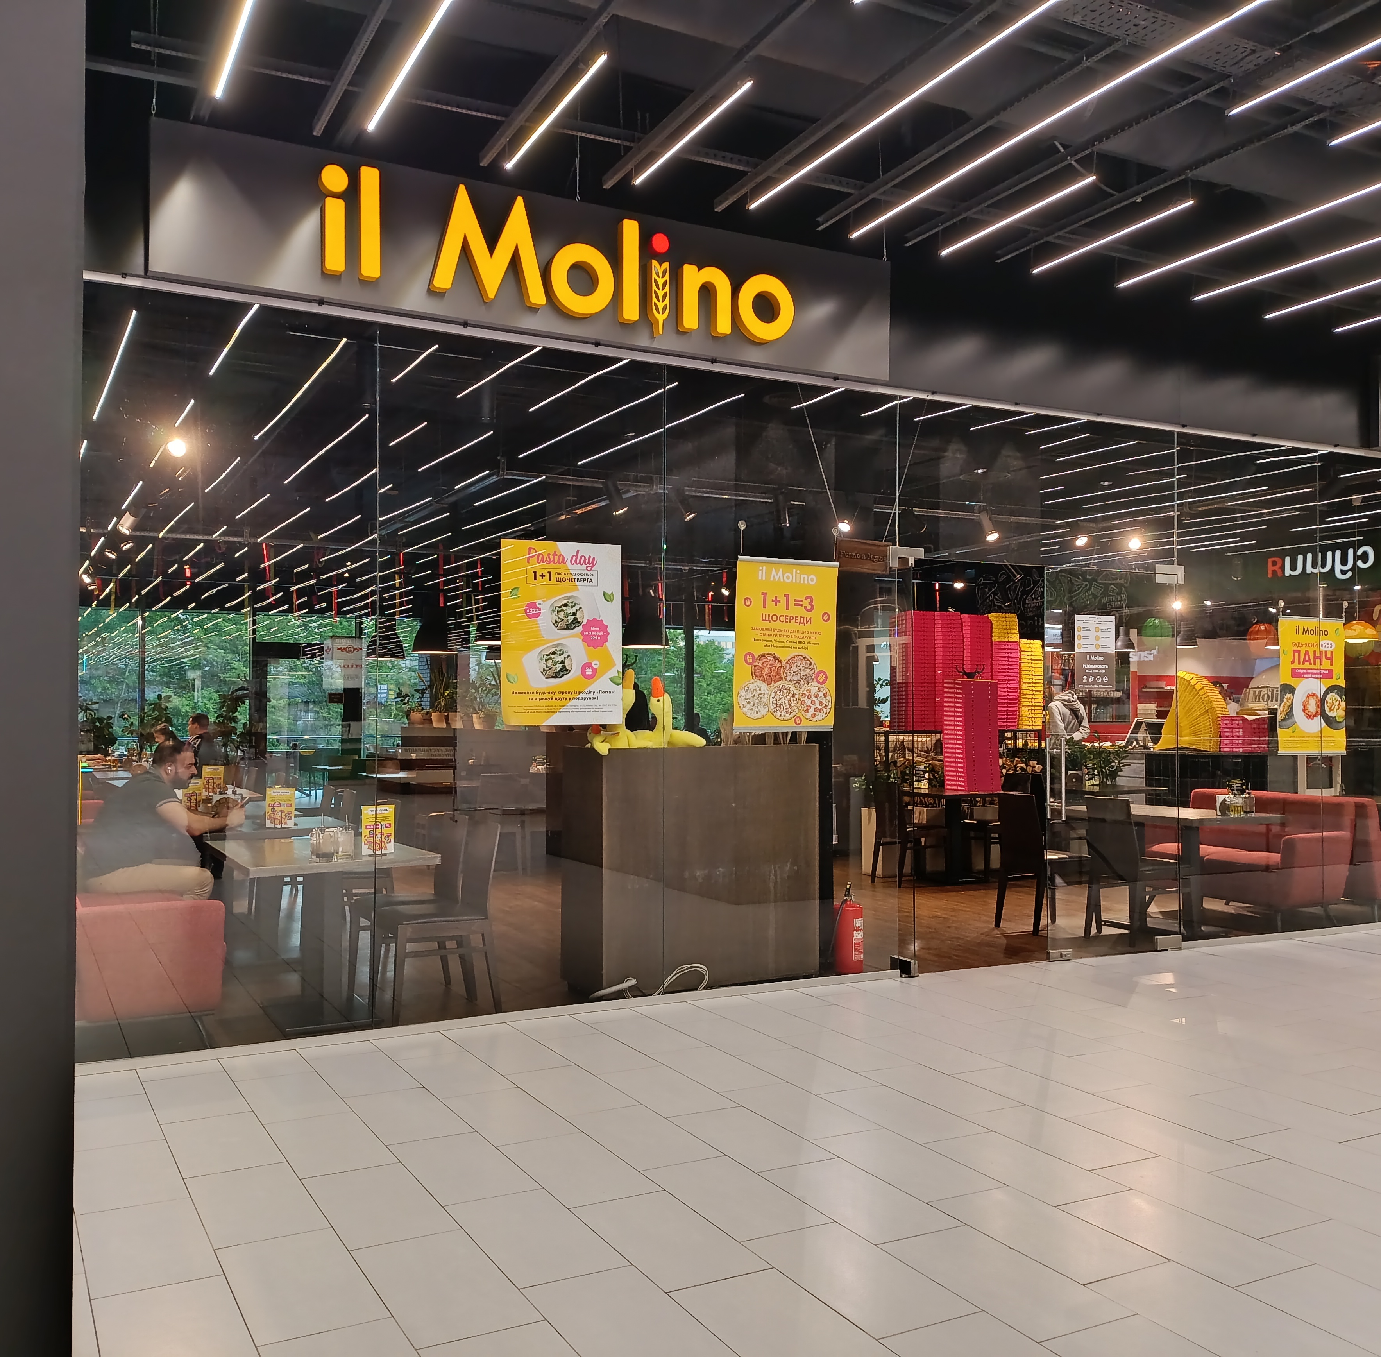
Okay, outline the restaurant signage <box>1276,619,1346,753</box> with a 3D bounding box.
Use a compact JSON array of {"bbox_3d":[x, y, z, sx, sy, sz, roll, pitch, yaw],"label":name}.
[{"bbox_3d":[3.916,0.049,8.220,0.600,0.860,0.020,1,-2,-27],"label":"restaurant signage"}]

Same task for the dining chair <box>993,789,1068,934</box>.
[{"bbox_3d":[2.274,1.181,8.431,0.500,0.870,0.430,1,-2,-28],"label":"dining chair"}]

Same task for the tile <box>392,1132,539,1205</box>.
[{"bbox_3d":[-0.697,1.491,3.980,0.300,0.010,0.600,1,-2,-28],"label":"tile"}]

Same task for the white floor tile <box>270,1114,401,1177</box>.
[{"bbox_3d":[-1.159,1.491,4.178,0.300,0.010,0.600,1,-2,-28],"label":"white floor tile"}]

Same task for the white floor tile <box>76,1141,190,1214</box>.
[{"bbox_3d":[-1.692,1.487,3.896,0.300,0.010,0.600,1,-2,-28],"label":"white floor tile"}]

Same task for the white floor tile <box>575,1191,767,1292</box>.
[{"bbox_3d":[-0.063,1.471,3.429,0.300,0.010,0.600,1,-2,-28],"label":"white floor tile"}]

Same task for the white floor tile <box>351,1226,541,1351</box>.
[{"bbox_3d":[-0.599,1.466,3.184,0.300,0.010,0.595,1,-2,-28],"label":"white floor tile"}]

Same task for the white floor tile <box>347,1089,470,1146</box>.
[{"bbox_3d":[-0.978,1.508,4.506,0.300,0.010,0.600,1,-2,-28],"label":"white floor tile"}]

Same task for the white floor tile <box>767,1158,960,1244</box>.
[{"bbox_3d":[0.471,1.479,3.728,0.300,0.010,0.595,1,-2,-28],"label":"white floor tile"}]

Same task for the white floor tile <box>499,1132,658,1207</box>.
[{"bbox_3d":[-0.344,1.487,3.974,0.300,0.010,0.595,1,-2,-28],"label":"white floor tile"}]

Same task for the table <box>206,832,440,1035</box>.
[{"bbox_3d":[-1.750,1.175,6.134,0.820,0.735,1.200,1,-2,-28],"label":"table"}]

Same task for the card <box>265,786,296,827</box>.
[{"bbox_3d":[-2.263,0.719,7.214,0.155,0.218,0.030,0,-2,-3],"label":"card"}]

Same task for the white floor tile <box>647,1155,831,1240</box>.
[{"bbox_3d":[0.118,1.479,3.722,0.300,0.010,0.600,1,-2,-28],"label":"white floor tile"}]

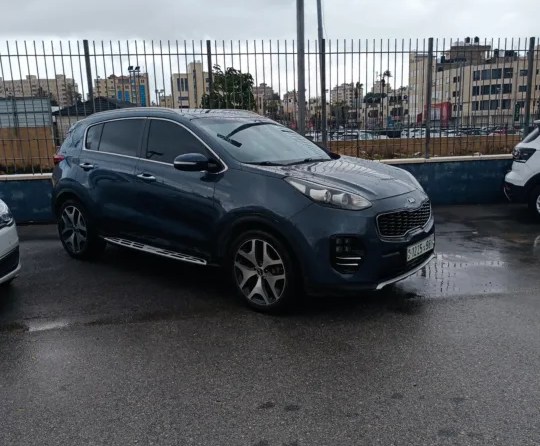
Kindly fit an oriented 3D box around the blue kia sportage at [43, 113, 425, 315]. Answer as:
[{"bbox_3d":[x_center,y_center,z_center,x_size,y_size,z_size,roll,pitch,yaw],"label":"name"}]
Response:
[{"bbox_3d":[-0.561,-0.392,5.204,4.480,1.640,1.900,8,15,39],"label":"blue kia sportage"}]

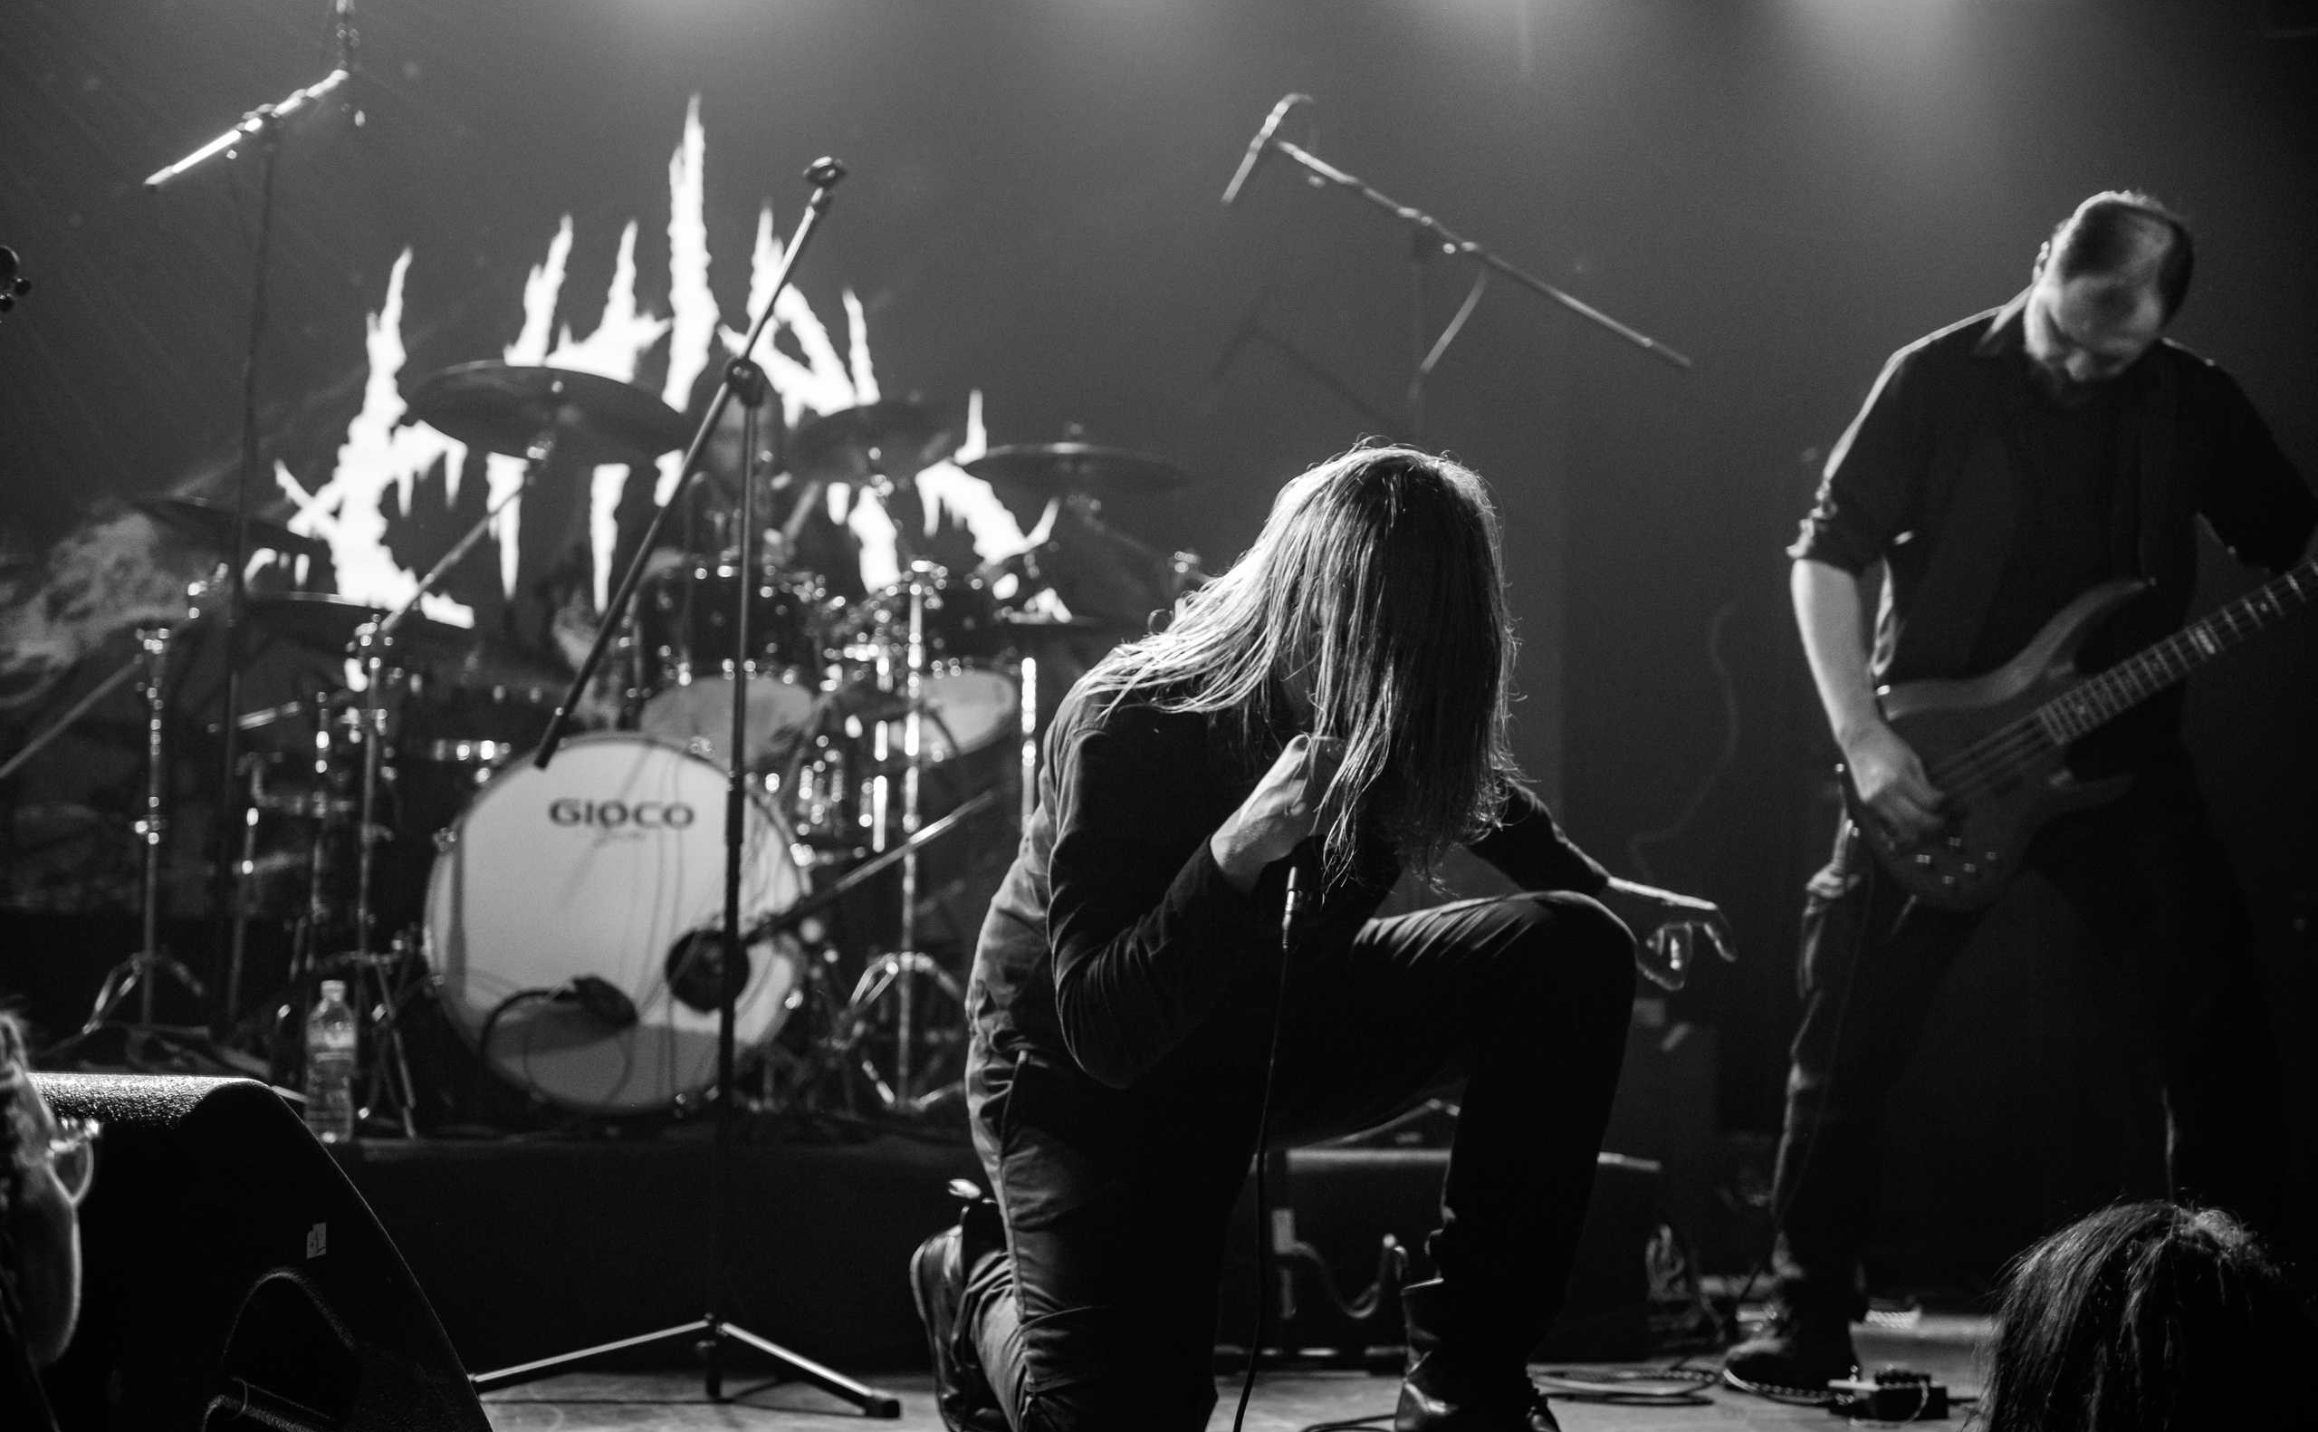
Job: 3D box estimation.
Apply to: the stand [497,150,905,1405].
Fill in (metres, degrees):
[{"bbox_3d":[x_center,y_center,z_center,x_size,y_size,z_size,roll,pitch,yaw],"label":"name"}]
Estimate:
[{"bbox_3d":[-0.626,0.069,4.377,0.610,1.690,0.550,0,-6,3],"label":"stand"}]

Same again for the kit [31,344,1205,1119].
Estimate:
[{"bbox_3d":[-0.876,0.066,5.403,1.970,1.270,1.400,1,-6,-2],"label":"kit"}]

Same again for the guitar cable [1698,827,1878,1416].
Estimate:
[{"bbox_3d":[0.874,0.551,4.468,0.270,0.790,0.280,1,-6,0],"label":"guitar cable"}]

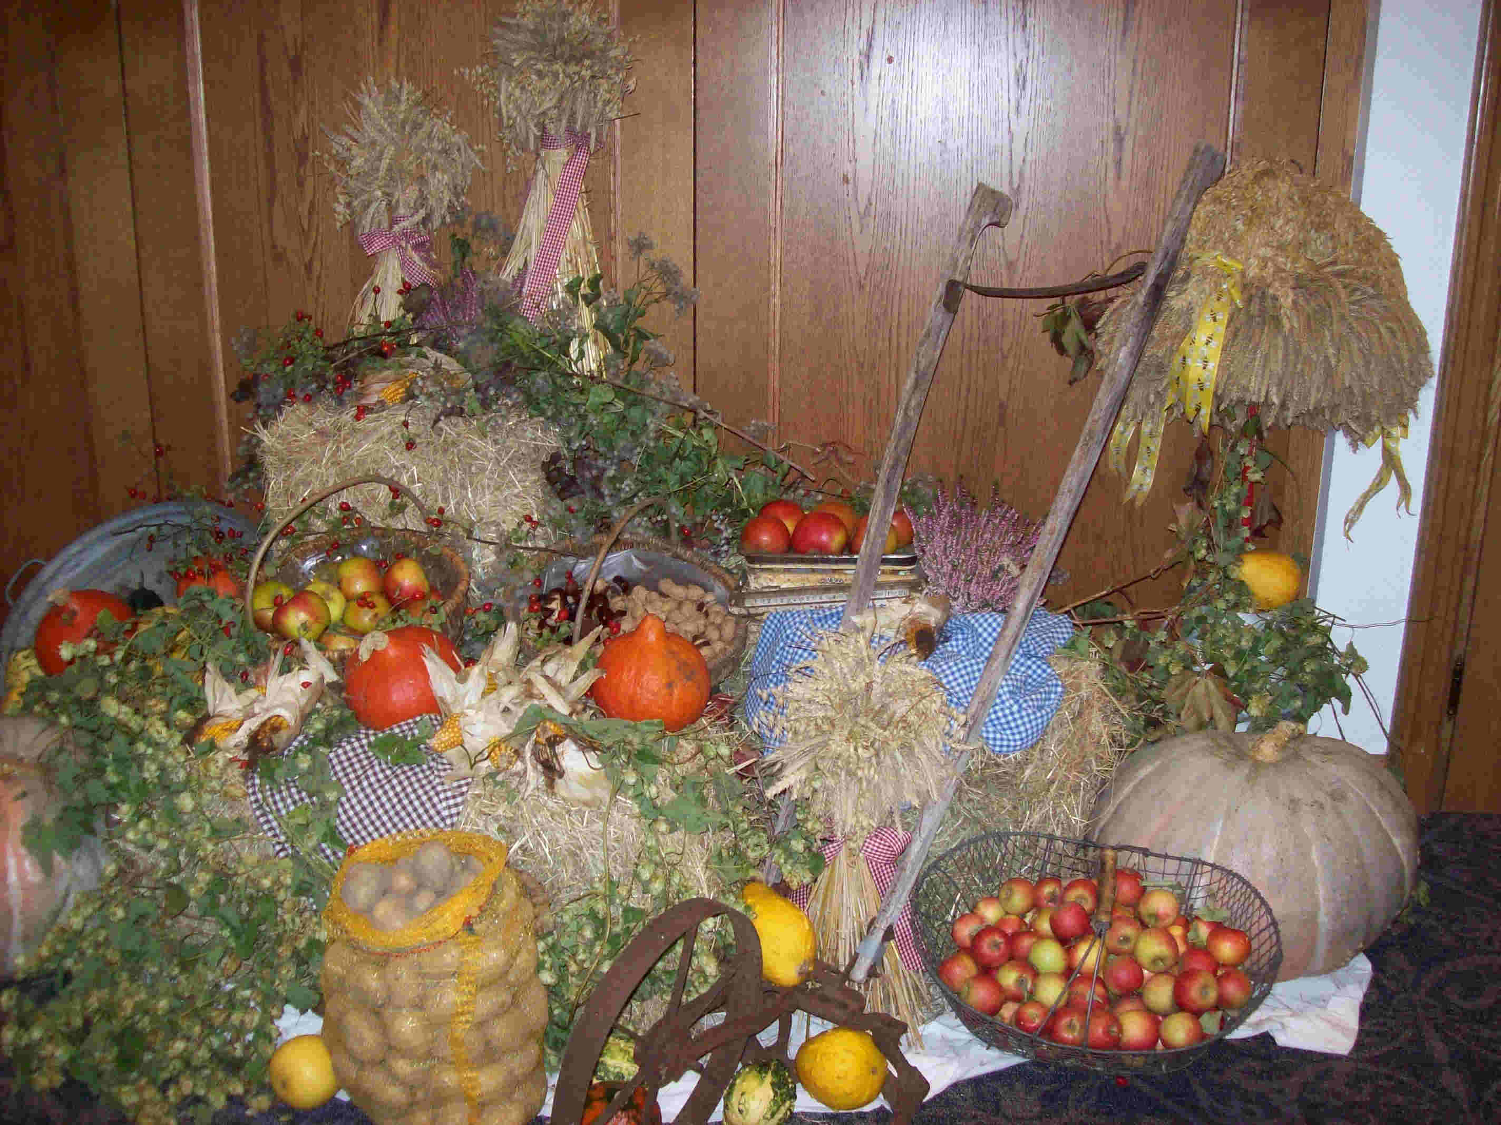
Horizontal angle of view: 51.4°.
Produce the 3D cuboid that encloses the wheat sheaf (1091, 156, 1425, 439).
[{"bbox_3d":[0.911,-0.463,2.760,0.585,0.490,0.560,0,15,0],"label":"wheat sheaf"}]

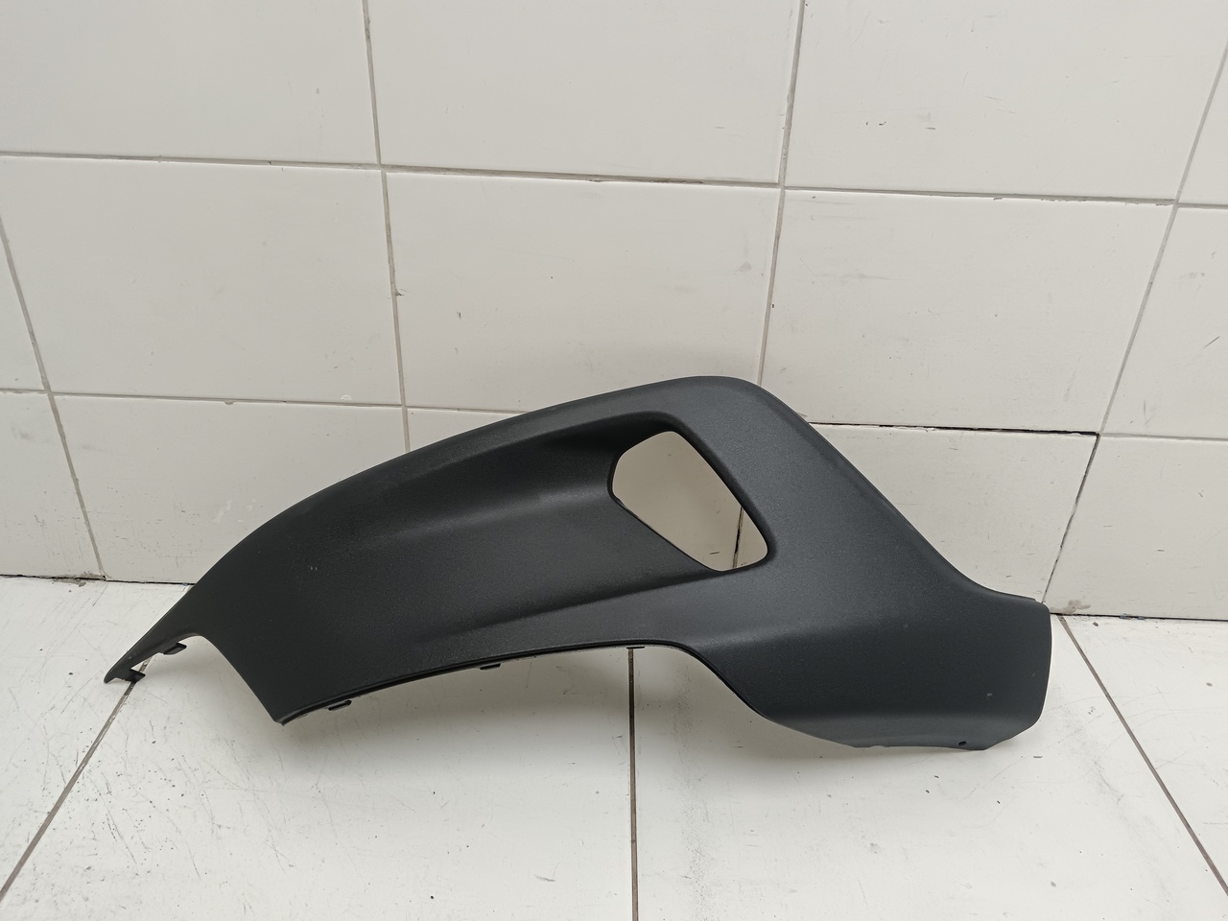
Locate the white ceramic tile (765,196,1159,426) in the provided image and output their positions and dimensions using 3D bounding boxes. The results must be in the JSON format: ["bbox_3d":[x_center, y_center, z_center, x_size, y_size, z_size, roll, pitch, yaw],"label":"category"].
[{"bbox_3d":[0.276,-0.119,0.789,0.300,0.200,0.010,2,30,-1],"label":"white ceramic tile"}]

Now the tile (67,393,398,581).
[{"bbox_3d":[-0.338,0.033,0.883,0.300,0.200,0.010,2,30,-1],"label":"tile"}]

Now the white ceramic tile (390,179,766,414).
[{"bbox_3d":[-0.027,-0.131,0.785,0.300,0.200,0.010,2,30,-1],"label":"white ceramic tile"}]

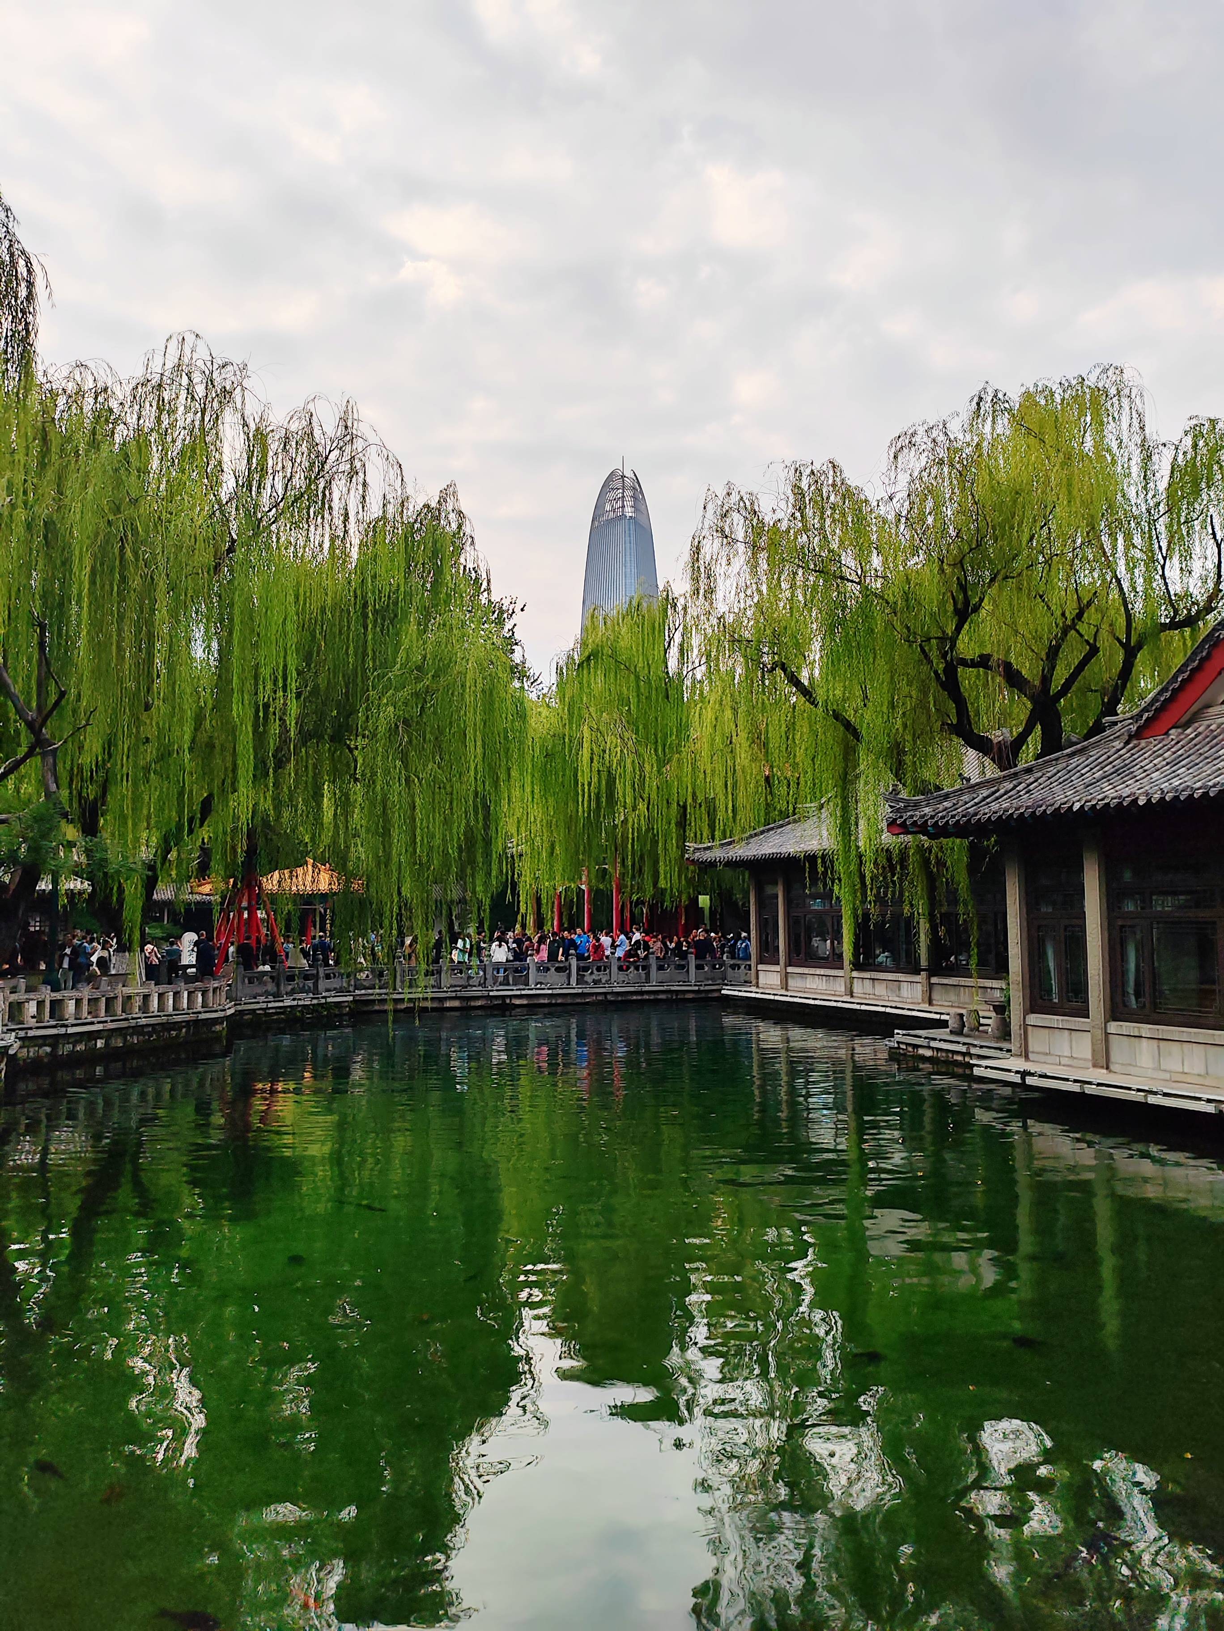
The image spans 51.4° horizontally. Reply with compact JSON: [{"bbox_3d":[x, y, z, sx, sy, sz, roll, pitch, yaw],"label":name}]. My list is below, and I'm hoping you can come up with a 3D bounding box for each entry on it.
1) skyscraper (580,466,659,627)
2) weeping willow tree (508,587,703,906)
[{"bbox_3d":[7.160,-82.491,839.053,46.000,301.000,46.000,-3,-5,29],"label":"skyscraper"},{"bbox_3d":[0.023,-1.276,46.243,7.600,14.000,7.200,-1,-5,0],"label":"weeping willow tree"}]

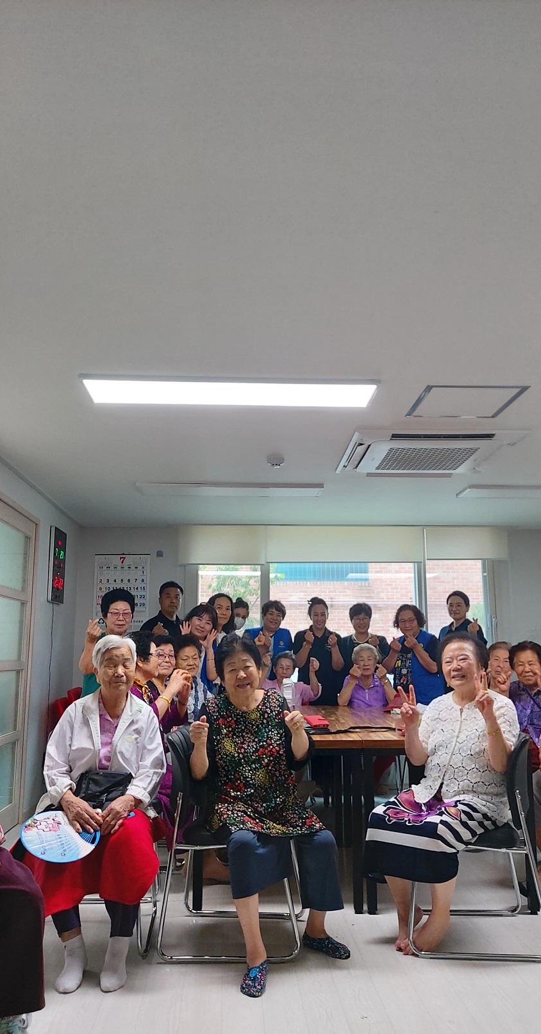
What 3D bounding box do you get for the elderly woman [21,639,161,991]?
[{"bbox_3d":[-0.688,1.085,3.001,0.550,1.210,0.770,1,-11,-6],"label":"elderly woman"}]

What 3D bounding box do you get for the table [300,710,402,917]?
[{"bbox_3d":[0.444,1.599,4.502,1.541,0.738,2.329,0,-10,1],"label":"table"}]

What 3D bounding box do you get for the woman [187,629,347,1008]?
[{"bbox_3d":[-0.017,1.052,2.888,0.600,1.200,0.680,3,-11,-13],"label":"woman"}]

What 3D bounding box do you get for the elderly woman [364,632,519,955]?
[{"bbox_3d":[0.704,1.068,2.980,0.540,1.200,0.760,-8,-13,37],"label":"elderly woman"}]

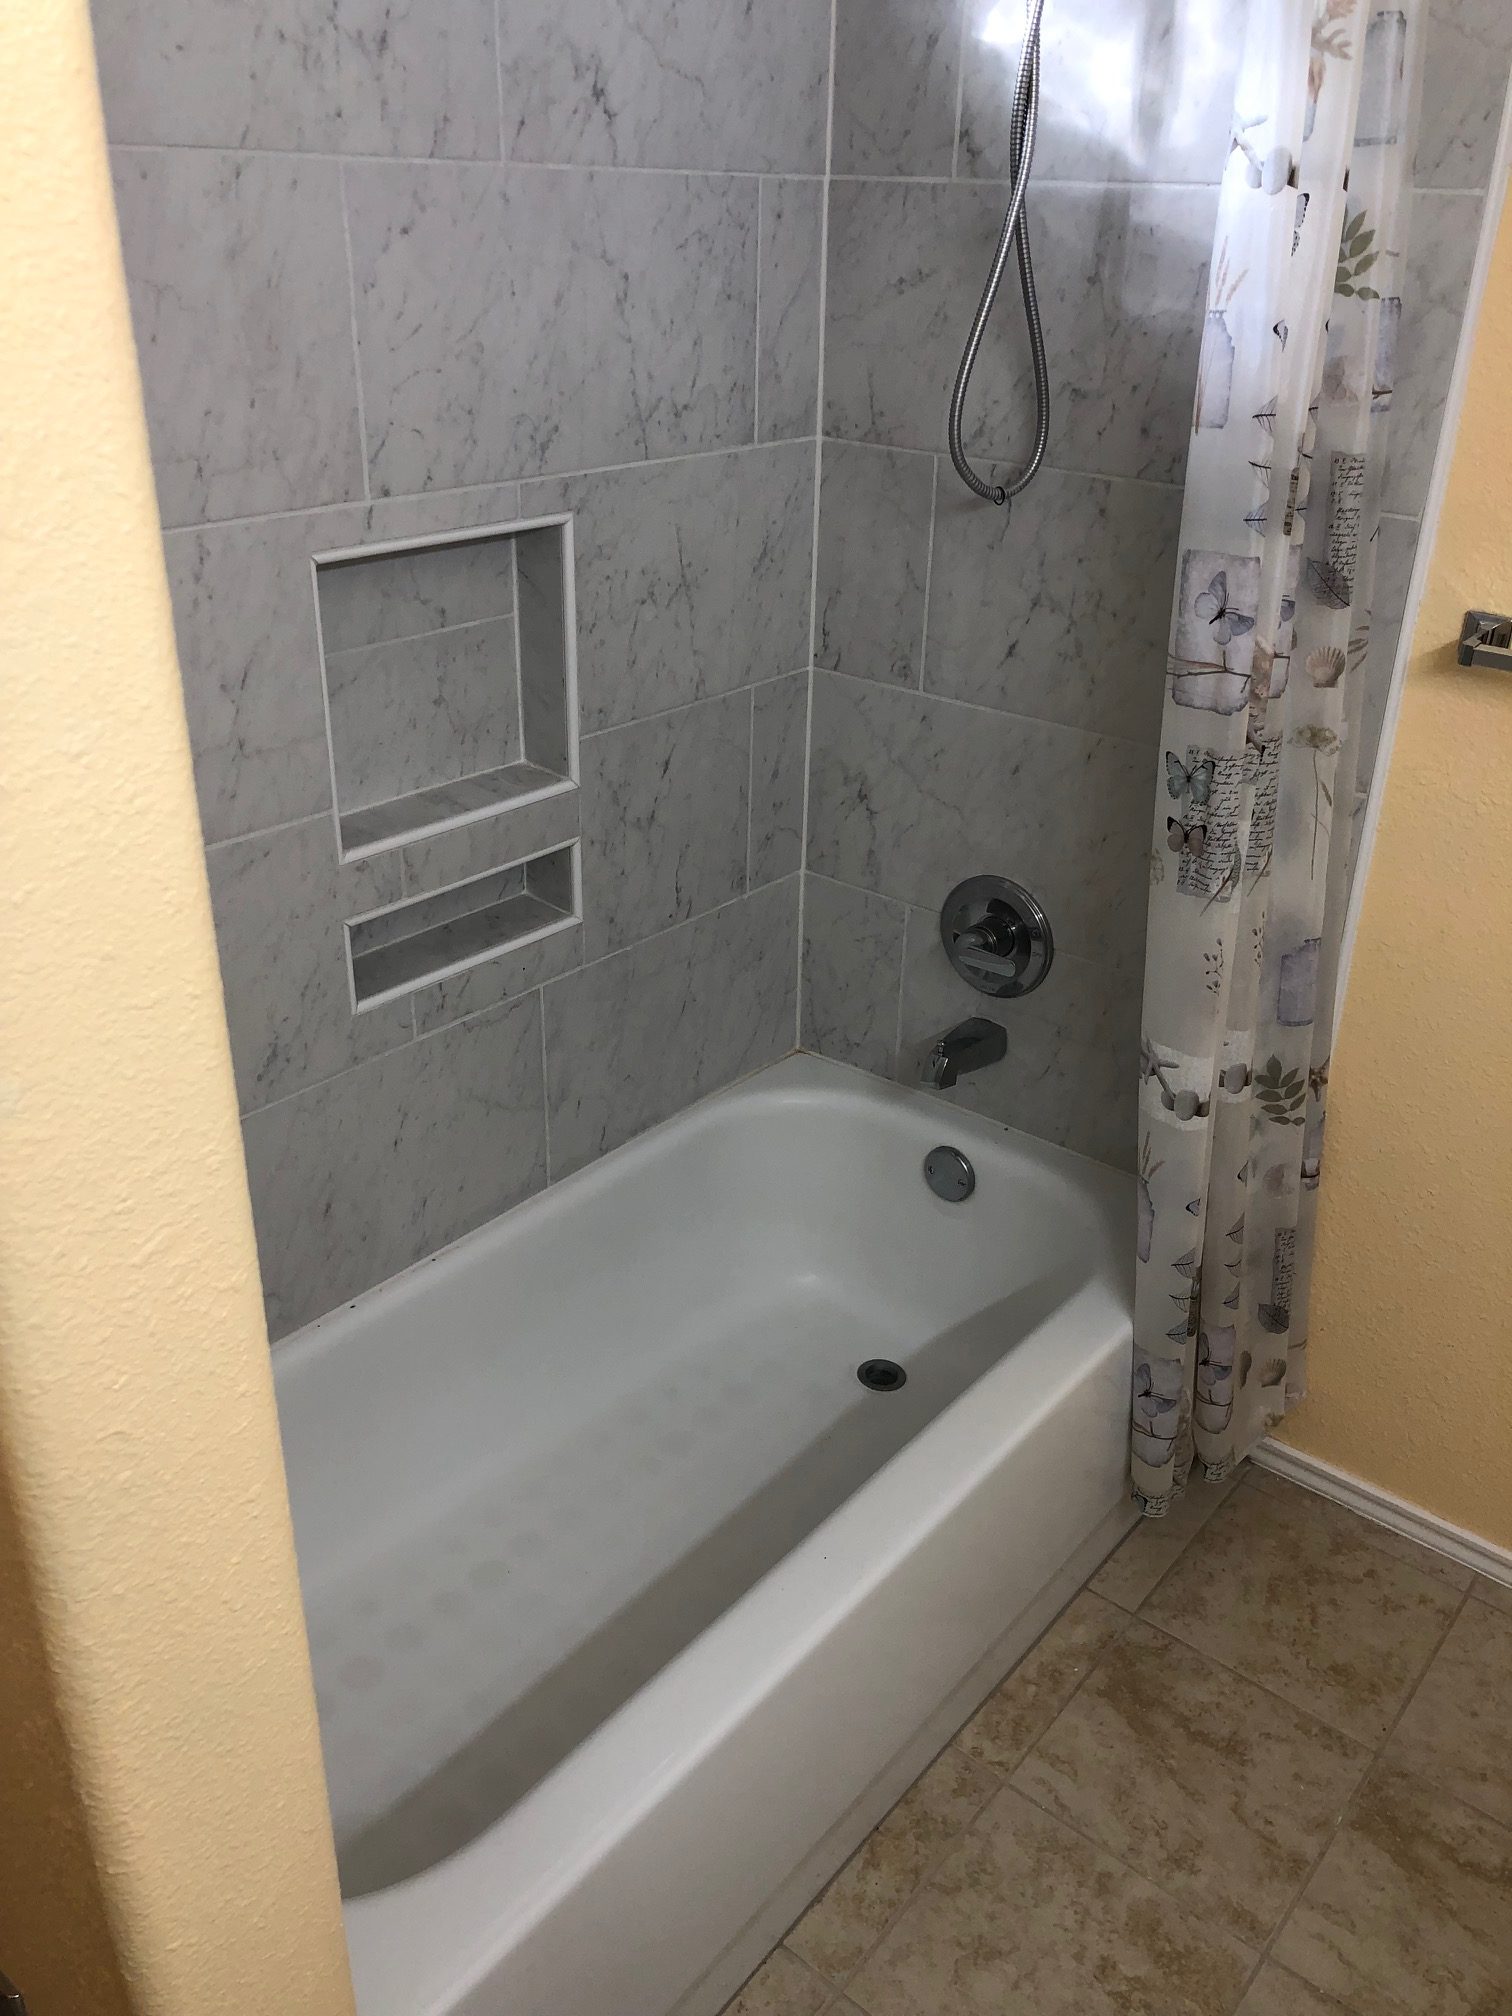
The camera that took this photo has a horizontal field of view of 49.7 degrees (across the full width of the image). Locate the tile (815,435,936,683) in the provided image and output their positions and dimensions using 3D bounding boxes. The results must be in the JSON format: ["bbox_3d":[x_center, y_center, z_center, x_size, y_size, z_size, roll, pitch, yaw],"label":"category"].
[{"bbox_3d":[0.157,-0.590,2.181,0.182,0.304,0.010,21,32,34],"label":"tile"}]

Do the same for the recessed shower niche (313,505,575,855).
[{"bbox_3d":[-0.360,-0.371,1.829,0.097,0.322,0.359,21,32,34],"label":"recessed shower niche"}]

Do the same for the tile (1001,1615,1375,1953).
[{"bbox_3d":[0.489,0.847,1.811,0.297,0.010,0.302,21,32,34],"label":"tile"}]

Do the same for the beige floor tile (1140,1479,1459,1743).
[{"bbox_3d":[0.683,0.746,2.025,0.297,0.010,0.302,21,32,34],"label":"beige floor tile"}]

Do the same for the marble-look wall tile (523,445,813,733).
[{"bbox_3d":[-0.093,-0.528,2.043,0.010,0.303,0.539,21,32,34],"label":"marble-look wall tile"}]

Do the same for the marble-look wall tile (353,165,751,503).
[{"bbox_3d":[-0.195,-0.747,1.787,0.010,0.305,0.612,21,32,34],"label":"marble-look wall tile"}]

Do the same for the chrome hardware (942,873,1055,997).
[{"bbox_3d":[0.305,-0.083,2.210,0.178,0.178,0.095,21,32,34],"label":"chrome hardware"}]

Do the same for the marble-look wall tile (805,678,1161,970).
[{"bbox_3d":[0.315,-0.252,2.197,0.611,0.303,0.010,21,32,34],"label":"marble-look wall tile"}]

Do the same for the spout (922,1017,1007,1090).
[{"bbox_3d":[0.287,0.065,2.268,0.058,0.068,0.135,21,32,34],"label":"spout"}]

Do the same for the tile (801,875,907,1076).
[{"bbox_3d":[0.145,-0.044,2.450,0.188,0.296,0.010,21,32,34],"label":"tile"}]

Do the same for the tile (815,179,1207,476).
[{"bbox_3d":[0.330,-0.801,1.925,0.611,0.306,0.010,21,32,34],"label":"tile"}]

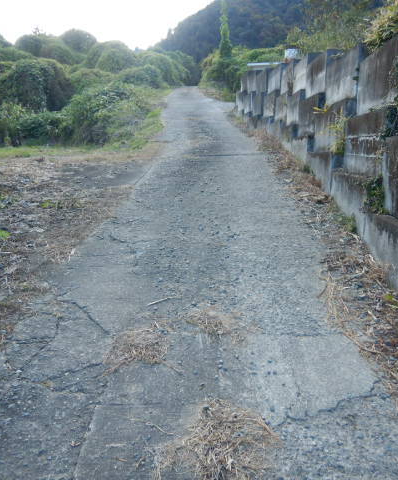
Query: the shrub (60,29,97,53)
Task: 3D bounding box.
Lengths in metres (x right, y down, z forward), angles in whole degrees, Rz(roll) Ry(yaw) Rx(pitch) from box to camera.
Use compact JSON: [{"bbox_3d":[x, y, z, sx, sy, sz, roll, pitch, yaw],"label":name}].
[{"bbox_3d":[-7.604,-12.495,28.000,2.400,1.700,2.200,0,11,0],"label":"shrub"}]

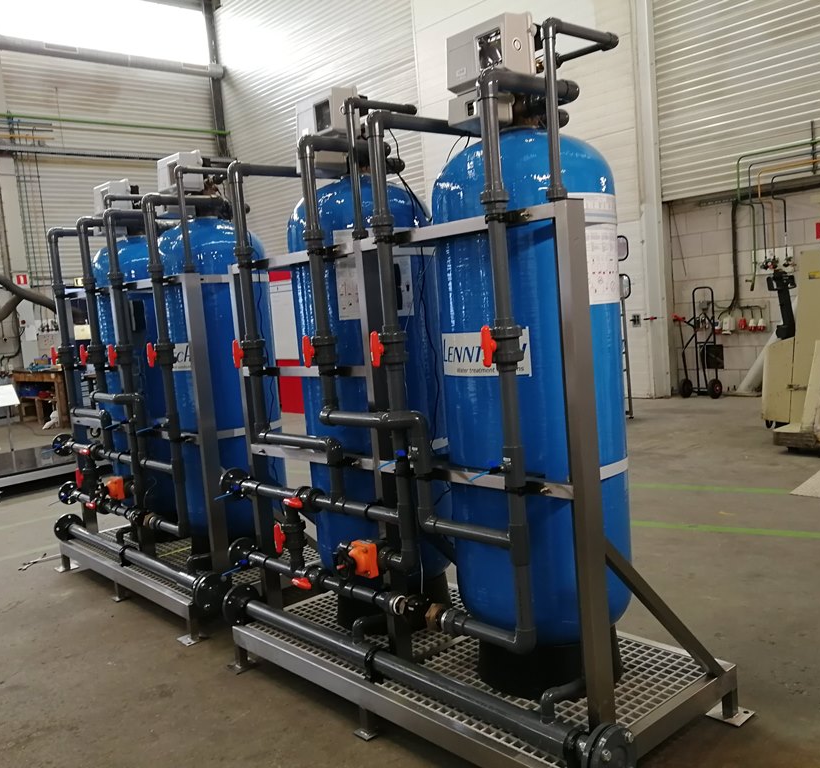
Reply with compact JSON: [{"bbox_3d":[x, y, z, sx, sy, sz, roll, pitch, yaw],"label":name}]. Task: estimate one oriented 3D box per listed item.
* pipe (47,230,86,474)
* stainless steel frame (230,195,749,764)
[{"bbox_3d":[-2.157,-0.192,5.049,0.081,1.579,0.074,-9,7,-41],"label":"pipe"},{"bbox_3d":[0.130,0.331,3.097,0.985,1.759,1.851,-9,7,-41],"label":"stainless steel frame"}]

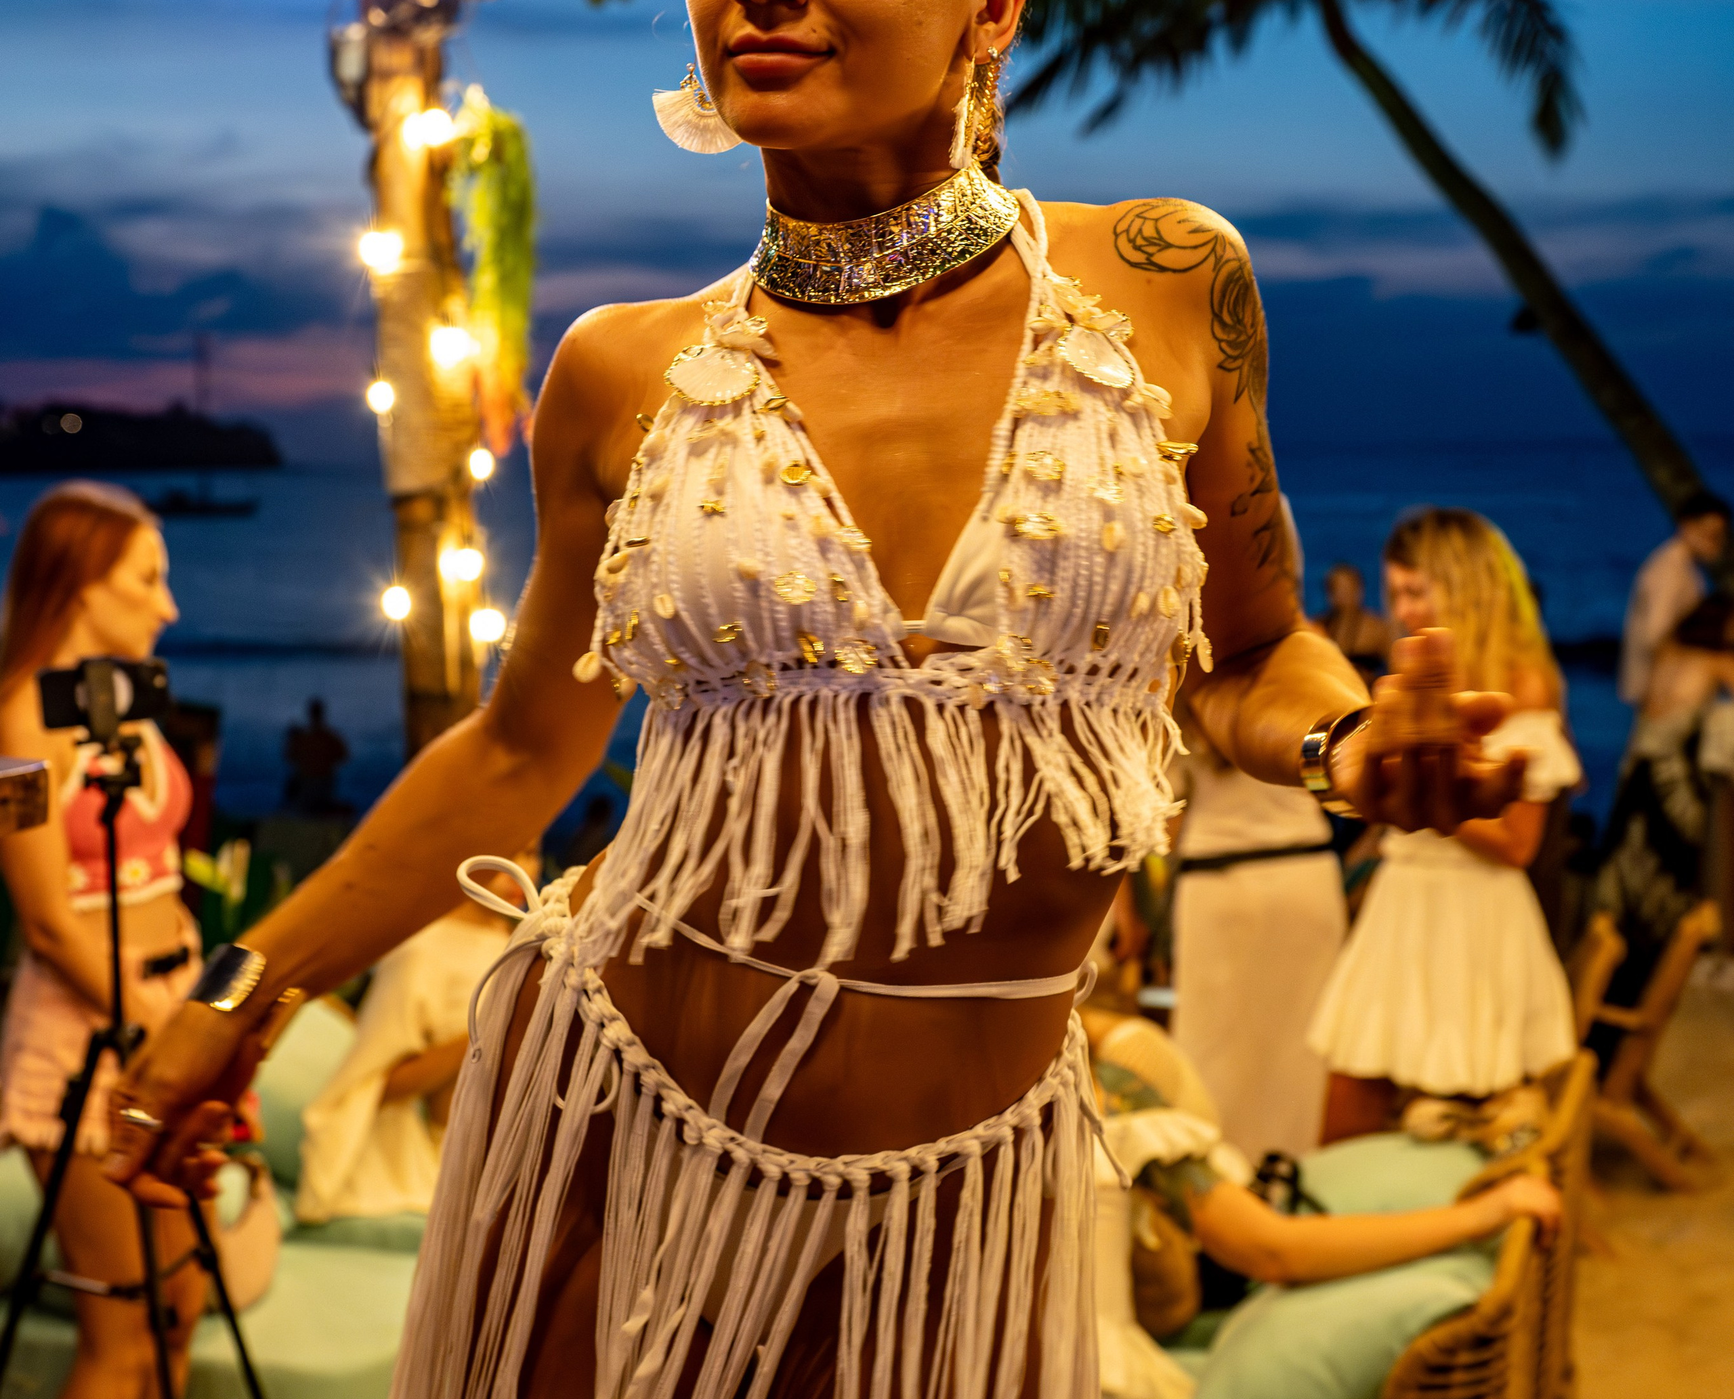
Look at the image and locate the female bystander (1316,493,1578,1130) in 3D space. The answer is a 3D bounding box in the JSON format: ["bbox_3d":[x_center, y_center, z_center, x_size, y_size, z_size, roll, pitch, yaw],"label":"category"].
[{"bbox_3d":[1.075,0.469,4.826,0.420,1.640,0.480,-6,7,-41],"label":"female bystander"}]

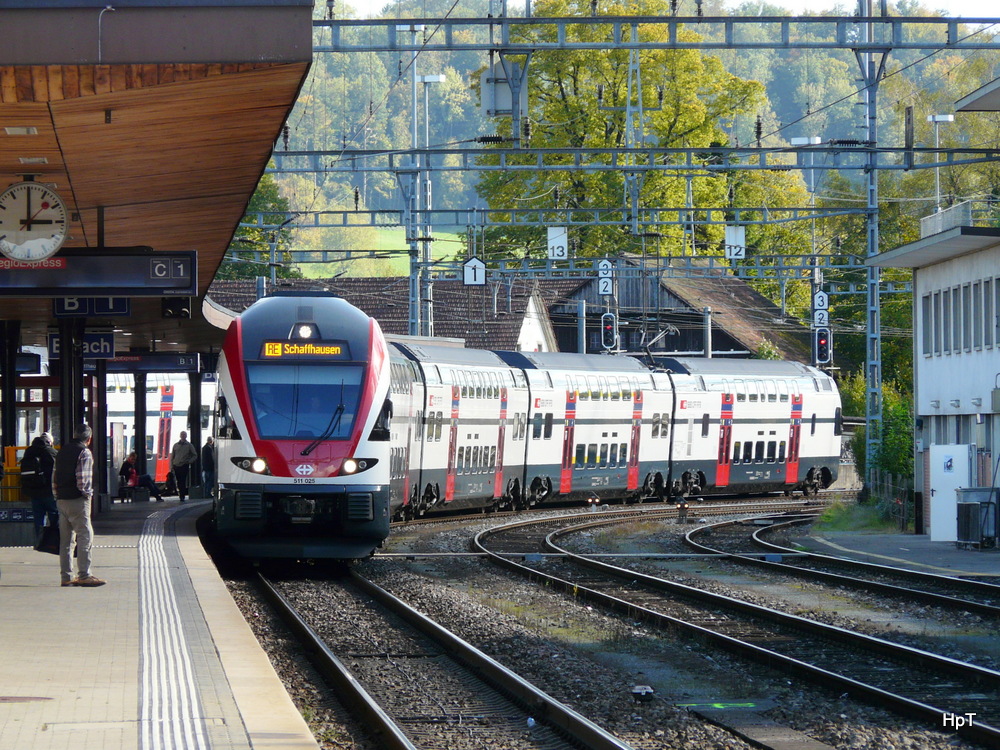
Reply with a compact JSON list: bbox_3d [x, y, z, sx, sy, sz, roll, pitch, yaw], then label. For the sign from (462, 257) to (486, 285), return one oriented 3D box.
[{"bbox_3d":[-0.635,-2.646,199.000,0.590,0.760,0.080,0,0,5],"label":"sign"}]

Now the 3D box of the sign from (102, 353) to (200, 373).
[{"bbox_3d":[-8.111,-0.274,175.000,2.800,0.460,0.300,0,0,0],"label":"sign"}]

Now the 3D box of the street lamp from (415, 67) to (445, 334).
[{"bbox_3d":[-2.737,-3.656,305.000,1.200,16.100,0.500,0,0,0],"label":"street lamp"}]

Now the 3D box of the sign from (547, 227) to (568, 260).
[{"bbox_3d":[1.482,-3.352,199.000,0.500,0.820,0.070,0,0,5],"label":"sign"}]

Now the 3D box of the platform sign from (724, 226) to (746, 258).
[{"bbox_3d":[6.011,-3.373,199.000,0.500,0.820,0.070,0,0,5],"label":"platform sign"}]

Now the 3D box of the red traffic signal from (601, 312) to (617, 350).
[{"bbox_3d":[4.227,-1.709,303.000,0.560,1.410,0.330,0,0,9],"label":"red traffic signal"}]

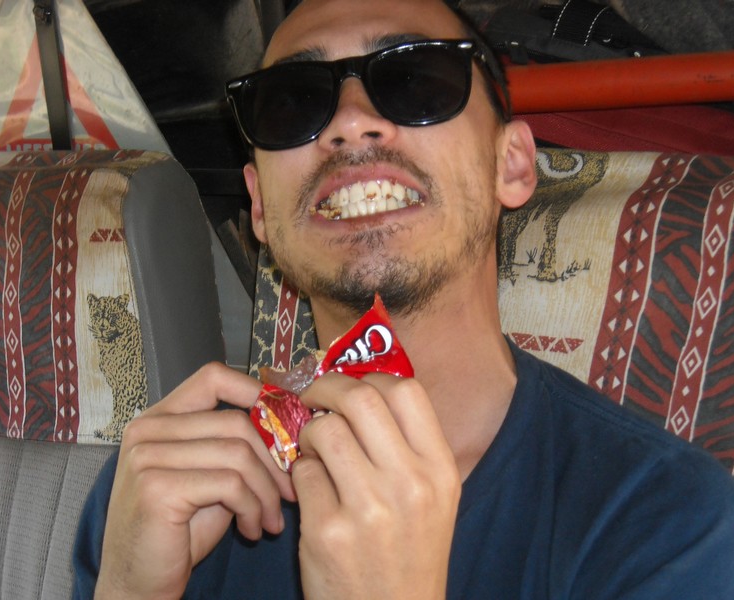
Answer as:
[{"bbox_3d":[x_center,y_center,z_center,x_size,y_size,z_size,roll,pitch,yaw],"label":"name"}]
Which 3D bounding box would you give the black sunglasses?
[{"bbox_3d":[0.005,-0.089,0.846,0.150,0.052,0.147,-8,-18,9],"label":"black sunglasses"}]

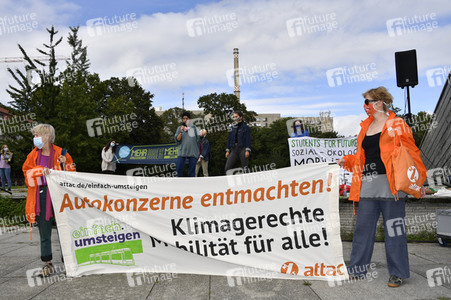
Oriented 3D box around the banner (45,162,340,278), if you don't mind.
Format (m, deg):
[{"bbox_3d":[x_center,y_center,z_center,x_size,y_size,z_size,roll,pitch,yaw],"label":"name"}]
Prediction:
[{"bbox_3d":[-0.315,0.648,3.263,2.760,1.060,0.200,0,-6,5],"label":"banner"}]

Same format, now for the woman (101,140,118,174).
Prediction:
[{"bbox_3d":[-3.675,0.521,11.200,0.520,1.630,0.360,1,-5,-26],"label":"woman"}]

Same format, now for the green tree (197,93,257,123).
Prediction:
[{"bbox_3d":[0.109,-0.930,38.269,6.800,11.000,6.800,0,-6,0],"label":"green tree"}]

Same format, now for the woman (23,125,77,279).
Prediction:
[{"bbox_3d":[-1.774,0.460,3.552,0.560,1.530,0.440,1,-6,-7],"label":"woman"}]

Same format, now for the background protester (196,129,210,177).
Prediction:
[{"bbox_3d":[-0.547,0.277,8.915,0.480,1.630,0.380,-4,-7,37],"label":"background protester"}]

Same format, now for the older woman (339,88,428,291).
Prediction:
[{"bbox_3d":[1.454,0.300,3.246,0.720,1.790,0.540,-5,-8,43],"label":"older woman"}]

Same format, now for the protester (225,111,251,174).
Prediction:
[{"bbox_3d":[0.241,0.064,7.027,0.530,1.690,0.420,-1,-6,14],"label":"protester"}]

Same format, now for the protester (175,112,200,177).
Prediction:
[{"bbox_3d":[-0.767,0.068,7.127,0.520,1.700,0.400,-1,-6,7],"label":"protester"}]

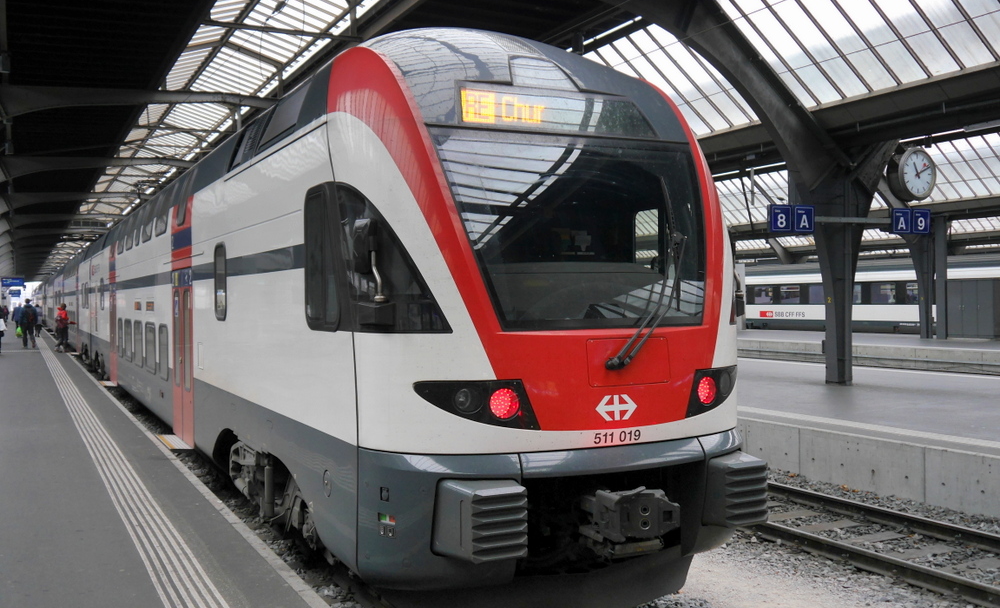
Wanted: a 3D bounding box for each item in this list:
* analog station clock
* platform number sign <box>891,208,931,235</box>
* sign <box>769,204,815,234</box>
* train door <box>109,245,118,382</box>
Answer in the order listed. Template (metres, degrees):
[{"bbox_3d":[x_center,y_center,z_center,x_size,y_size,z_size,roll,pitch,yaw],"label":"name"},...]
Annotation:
[{"bbox_3d":[7.928,-2.500,18.910,1.000,1.000,0.300,-1,1,-26],"label":"analog station clock"},{"bbox_3d":[7.806,-1.568,18.707,1.000,0.480,0.100,-1,1,-26],"label":"platform number sign"},{"bbox_3d":[5.160,-1.506,17.405,1.000,0.480,0.100,-1,1,-26],"label":"sign"},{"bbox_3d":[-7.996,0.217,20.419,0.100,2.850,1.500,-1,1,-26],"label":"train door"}]

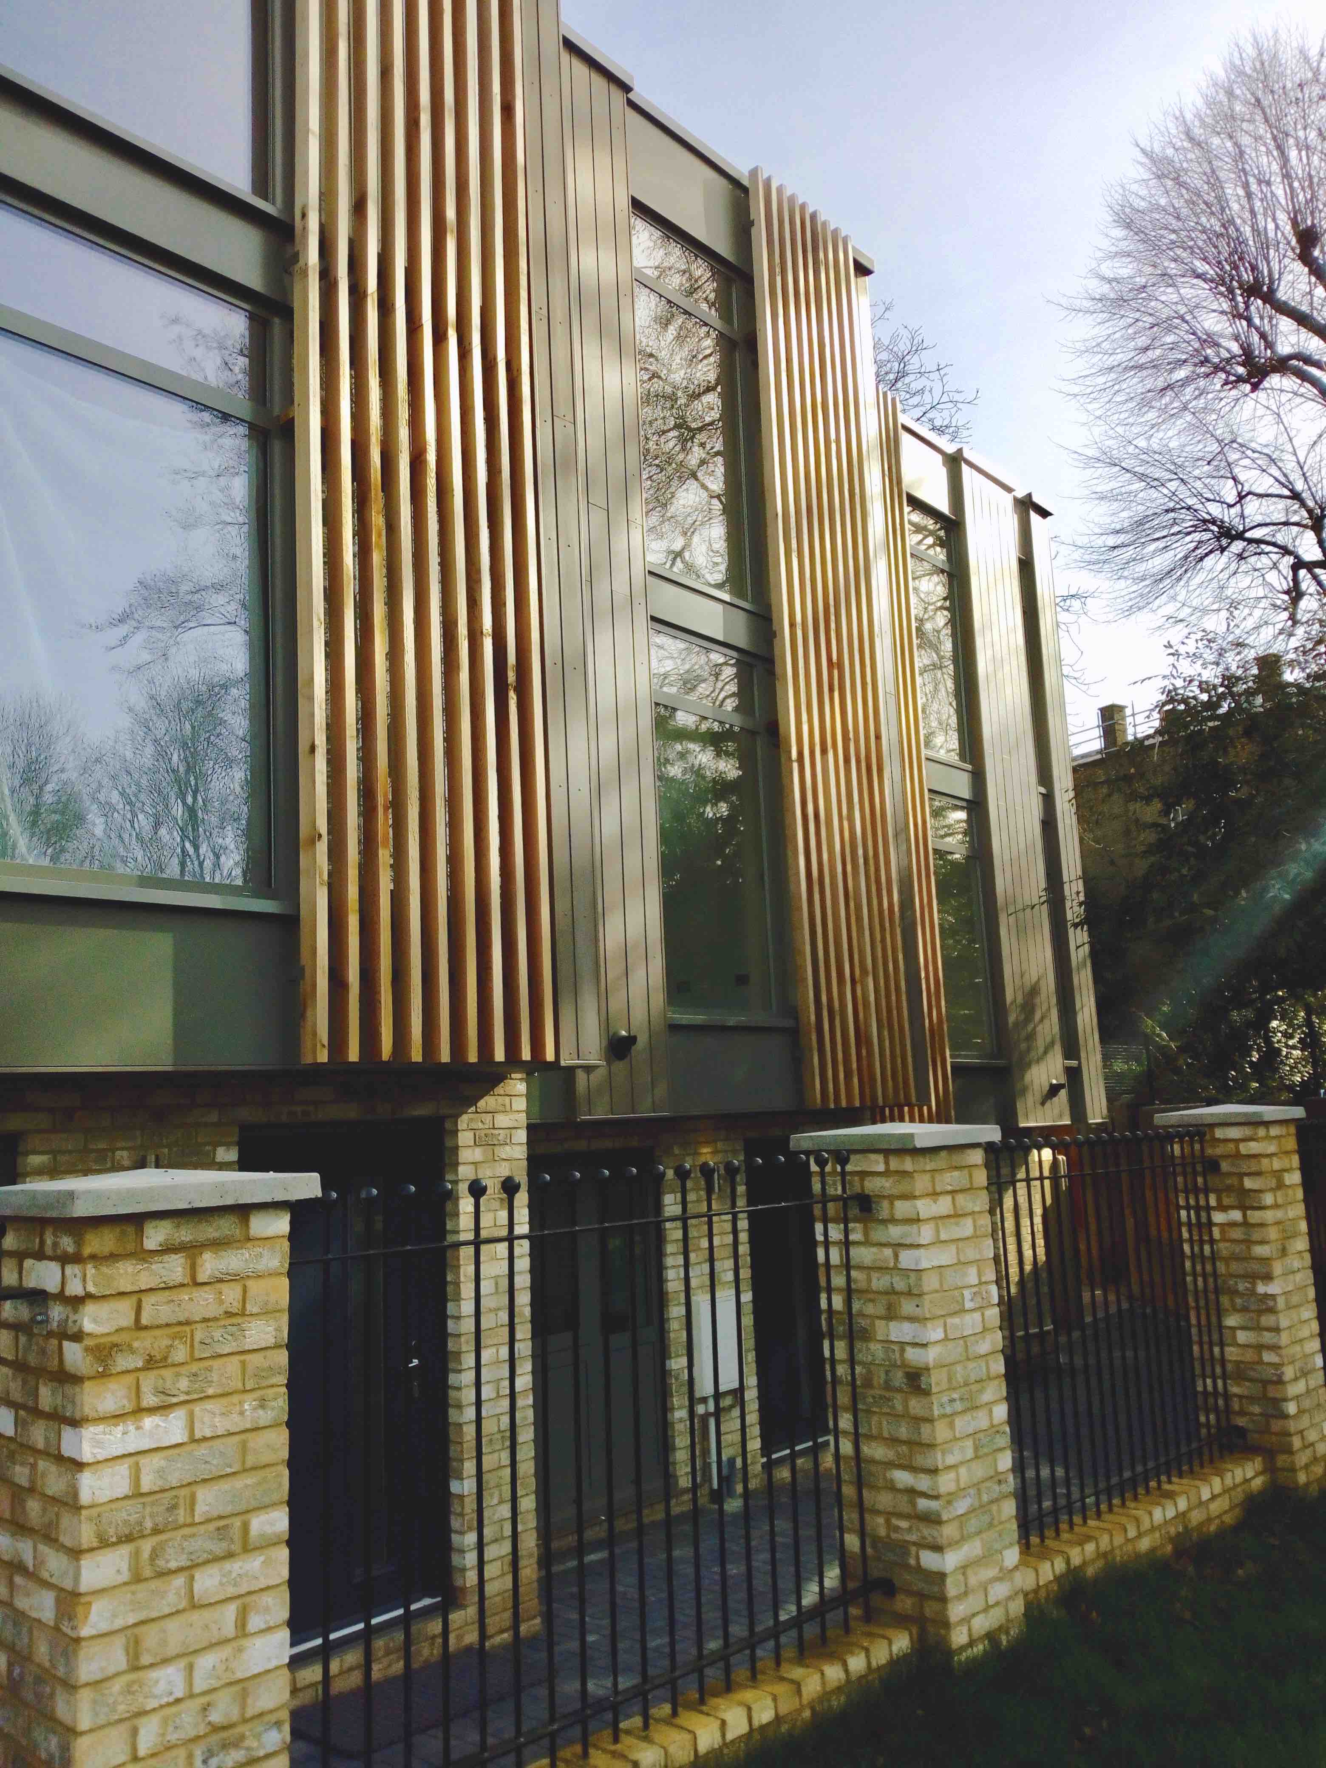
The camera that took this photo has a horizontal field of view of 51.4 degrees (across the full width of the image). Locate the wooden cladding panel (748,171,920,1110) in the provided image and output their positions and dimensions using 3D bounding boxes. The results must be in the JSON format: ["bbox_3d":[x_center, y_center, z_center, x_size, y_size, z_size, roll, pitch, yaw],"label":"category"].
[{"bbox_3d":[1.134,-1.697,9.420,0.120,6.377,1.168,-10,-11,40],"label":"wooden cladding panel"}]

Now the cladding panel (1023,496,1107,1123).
[{"bbox_3d":[3.965,-0.738,13.775,0.170,6.142,0.410,-10,-11,40],"label":"cladding panel"}]

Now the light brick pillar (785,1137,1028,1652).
[{"bbox_3d":[0.822,1.616,4.598,0.500,1.570,0.530,-10,-11,40],"label":"light brick pillar"}]

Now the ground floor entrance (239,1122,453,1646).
[{"bbox_3d":[-1.310,2.035,5.732,0.150,2.110,1.112,-10,-11,40],"label":"ground floor entrance"}]

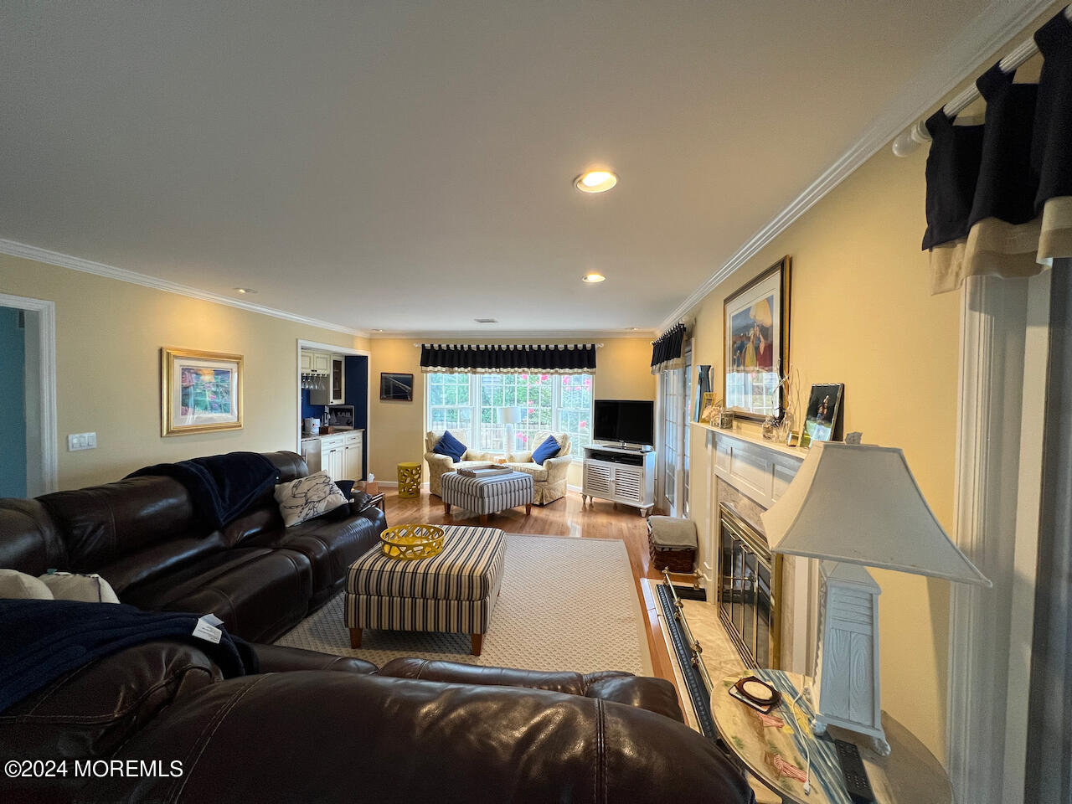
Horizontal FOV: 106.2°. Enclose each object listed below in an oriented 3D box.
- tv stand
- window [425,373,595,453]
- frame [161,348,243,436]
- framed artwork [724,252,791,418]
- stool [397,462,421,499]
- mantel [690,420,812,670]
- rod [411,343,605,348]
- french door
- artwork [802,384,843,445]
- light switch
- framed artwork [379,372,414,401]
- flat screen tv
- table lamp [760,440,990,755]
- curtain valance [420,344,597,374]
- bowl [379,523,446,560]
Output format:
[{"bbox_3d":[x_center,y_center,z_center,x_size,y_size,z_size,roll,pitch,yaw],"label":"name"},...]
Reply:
[{"bbox_3d":[1.140,1.022,5.419,0.950,0.780,0.400,2,2,43],"label":"tv stand"},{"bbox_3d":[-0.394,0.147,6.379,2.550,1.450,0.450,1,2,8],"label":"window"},{"bbox_3d":[-2.970,-0.086,3.621,0.040,0.726,0.764,1,1,8],"label":"frame"},{"bbox_3d":[1.238,-0.294,2.331,0.035,0.810,0.890,1,2,8],"label":"framed artwork"},{"bbox_3d":[-1.857,1.130,5.919,0.360,0.470,0.360,1,2,8],"label":"stool"},{"bbox_3d":[1.157,0.842,2.296,0.165,1.325,1.680,1,2,8],"label":"mantel"},{"bbox_3d":[-0.448,-0.848,6.006,2.894,0.055,0.070,1,1,8],"label":"rod"},{"bbox_3d":[1.609,0.414,4.658,0.120,2.040,1.880,1,1,8],"label":"french door"},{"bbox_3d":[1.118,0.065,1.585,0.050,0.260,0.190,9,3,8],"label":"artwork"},{"bbox_3d":[-3.103,0.272,2.759,0.014,0.116,0.160,1,1,8],"label":"light switch"},{"bbox_3d":[-2.180,-0.231,6.327,0.530,0.432,0.030,1,1,8],"label":"framed artwork"},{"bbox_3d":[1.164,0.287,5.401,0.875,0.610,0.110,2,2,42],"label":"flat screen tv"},{"bbox_3d":[0.840,0.476,1.079,0.385,0.790,0.385,1,2,25],"label":"table lamp"},{"bbox_3d":[-0.449,-0.638,6.010,2.652,0.449,0.100,1,1,8],"label":"curtain valance"},{"bbox_3d":[-0.805,0.918,2.658,0.405,0.100,0.405,1,2,0],"label":"bowl"}]

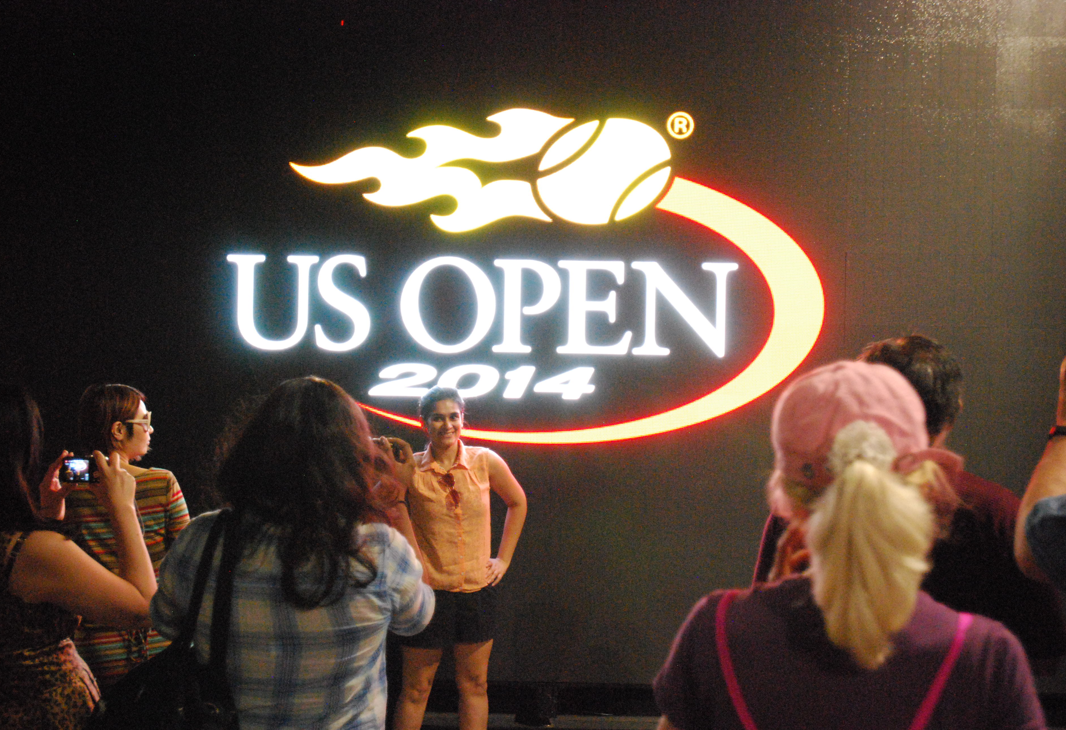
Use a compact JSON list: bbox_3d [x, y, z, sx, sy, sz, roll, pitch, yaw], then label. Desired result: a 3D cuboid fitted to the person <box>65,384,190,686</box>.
[{"bbox_3d":[-1.282,0.859,4.300,0.420,1.605,0.280,1,0,8],"label":"person"}]

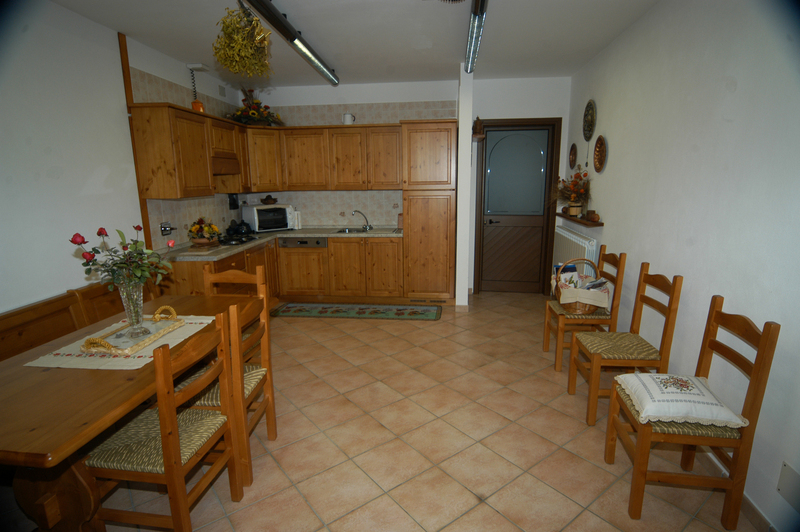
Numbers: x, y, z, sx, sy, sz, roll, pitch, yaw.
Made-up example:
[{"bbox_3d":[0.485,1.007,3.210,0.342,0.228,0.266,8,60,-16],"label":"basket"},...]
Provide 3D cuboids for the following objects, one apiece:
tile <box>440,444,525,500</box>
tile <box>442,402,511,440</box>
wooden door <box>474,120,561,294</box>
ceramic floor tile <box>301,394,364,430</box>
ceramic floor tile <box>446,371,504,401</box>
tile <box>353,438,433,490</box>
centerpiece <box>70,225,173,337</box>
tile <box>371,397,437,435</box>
[{"bbox_3d":[0.396,1.003,1.976,0.303,0.010,0.303,-9,14,-37],"label":"tile"},{"bbox_3d":[0.451,0.919,2.370,0.300,0.010,0.300,-9,13,-37],"label":"tile"},{"bbox_3d":[1.462,-0.693,5.027,0.950,2.170,0.100,1,11,6],"label":"wooden door"},{"bbox_3d":[-0.443,0.960,2.633,0.326,0.010,0.326,-9,13,-37],"label":"ceramic floor tile"},{"bbox_3d":[0.512,0.840,2.811,0.303,0.010,0.303,-9,14,-37],"label":"ceramic floor tile"},{"bbox_3d":[-0.033,0.991,2.004,0.300,0.010,0.300,-9,13,-37],"label":"tile"},{"bbox_3d":[-1.140,0.060,1.636,0.370,0.450,0.340,1,11,6],"label":"centerpiece"},{"bbox_3d":[0.016,0.965,2.576,0.326,0.010,0.326,-9,13,-37],"label":"tile"}]

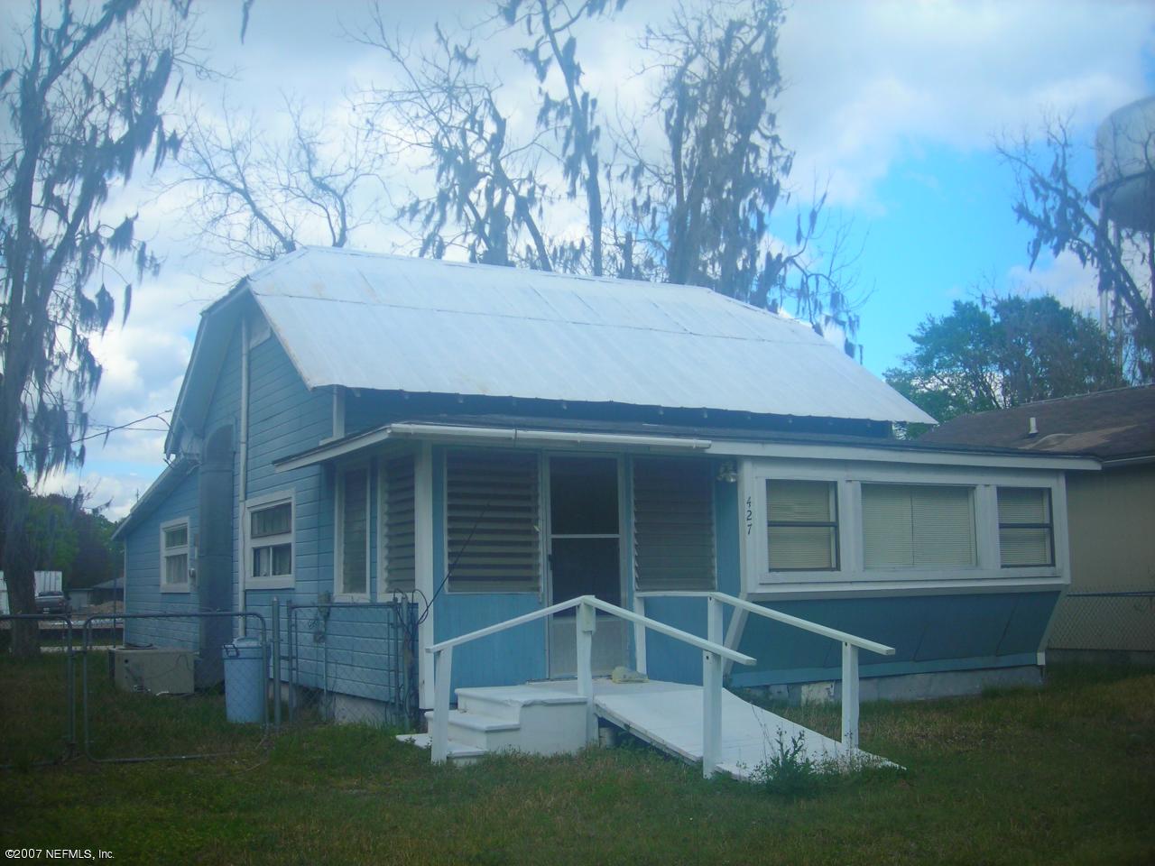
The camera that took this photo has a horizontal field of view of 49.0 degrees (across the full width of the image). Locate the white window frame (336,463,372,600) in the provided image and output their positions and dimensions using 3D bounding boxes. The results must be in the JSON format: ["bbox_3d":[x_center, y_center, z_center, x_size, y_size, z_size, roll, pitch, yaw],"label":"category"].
[{"bbox_3d":[-2.218,0.981,12.563,0.083,1.331,1.040,3,-8,-29],"label":"white window frame"}]

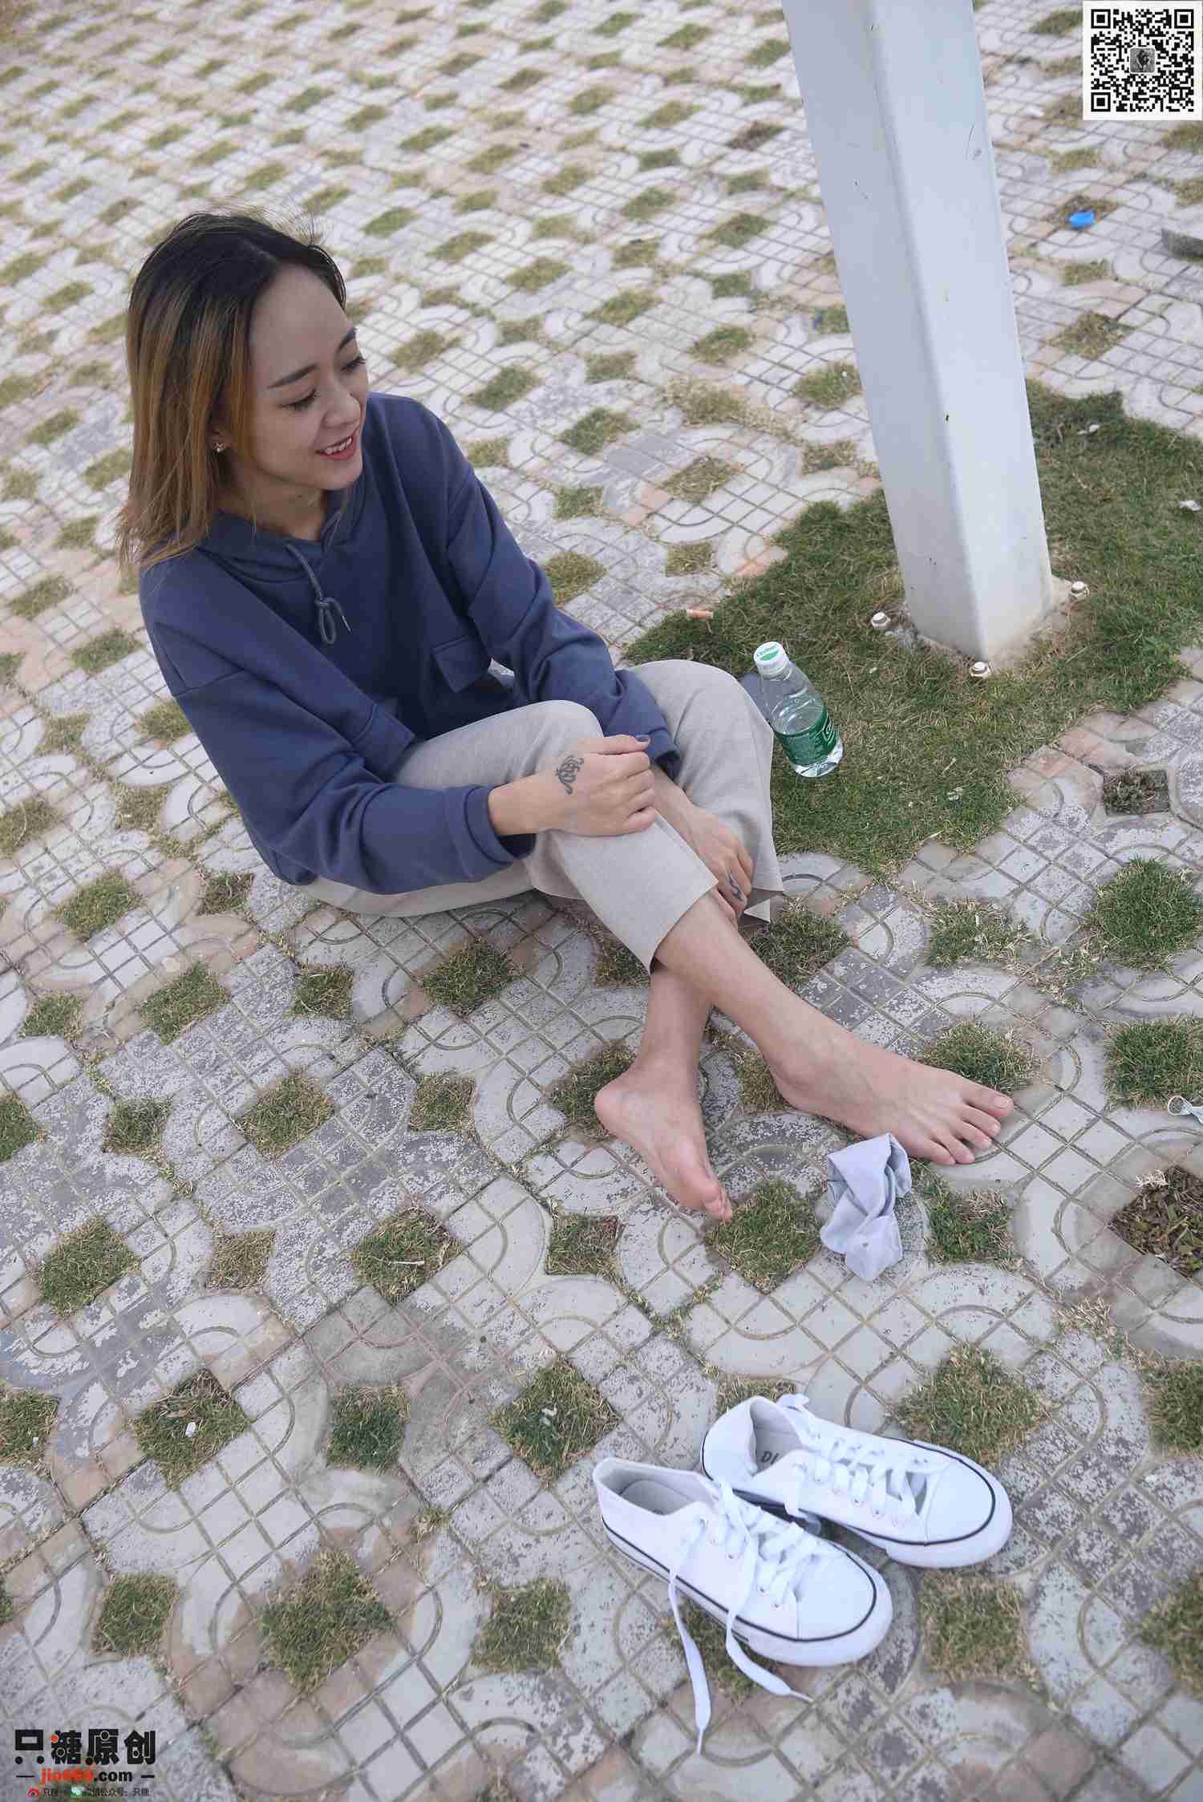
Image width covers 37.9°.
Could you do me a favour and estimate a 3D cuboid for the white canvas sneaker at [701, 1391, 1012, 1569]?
[{"bbox_3d":[0.190,0.440,1.385,0.252,0.095,0.095,7,50,27],"label":"white canvas sneaker"}]

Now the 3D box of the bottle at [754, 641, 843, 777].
[{"bbox_3d":[0.215,-0.215,1.963,0.063,0.175,0.063,-14,48,17],"label":"bottle"}]

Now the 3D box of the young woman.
[{"bbox_3d":[-0.089,-0.177,1.592,0.408,0.797,0.872,-38,45,-16],"label":"young woman"}]

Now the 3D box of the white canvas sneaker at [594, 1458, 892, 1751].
[{"bbox_3d":[0.100,0.496,1.367,0.249,0.095,0.095,16,55,34],"label":"white canvas sneaker"}]

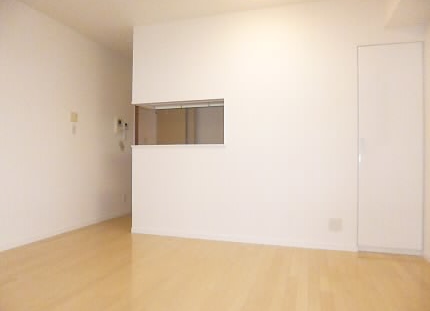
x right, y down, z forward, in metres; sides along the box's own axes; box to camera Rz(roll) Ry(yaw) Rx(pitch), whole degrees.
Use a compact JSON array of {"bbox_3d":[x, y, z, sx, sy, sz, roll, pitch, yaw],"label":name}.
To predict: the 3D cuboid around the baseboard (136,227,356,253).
[{"bbox_3d":[0.189,0.891,3.208,2.460,0.070,0.015,0,0,17],"label":"baseboard"}]

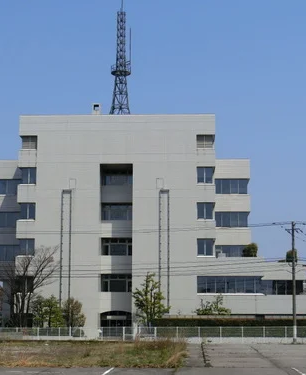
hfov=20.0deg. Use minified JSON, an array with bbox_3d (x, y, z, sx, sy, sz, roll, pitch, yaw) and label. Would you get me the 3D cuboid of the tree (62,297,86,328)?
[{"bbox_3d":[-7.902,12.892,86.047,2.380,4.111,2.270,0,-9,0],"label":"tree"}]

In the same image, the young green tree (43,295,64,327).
[{"bbox_3d":[-9.893,12.790,86.063,1.990,4.301,1.990,0,-9,0],"label":"young green tree"}]

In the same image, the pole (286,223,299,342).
[{"bbox_3d":[12.591,8.472,77.675,1.200,11.020,0.600,0,-9,0],"label":"pole"}]

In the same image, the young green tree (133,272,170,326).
[{"bbox_3d":[-0.150,11.649,85.246,3.550,6.560,3.370,0,-9,0],"label":"young green tree"}]

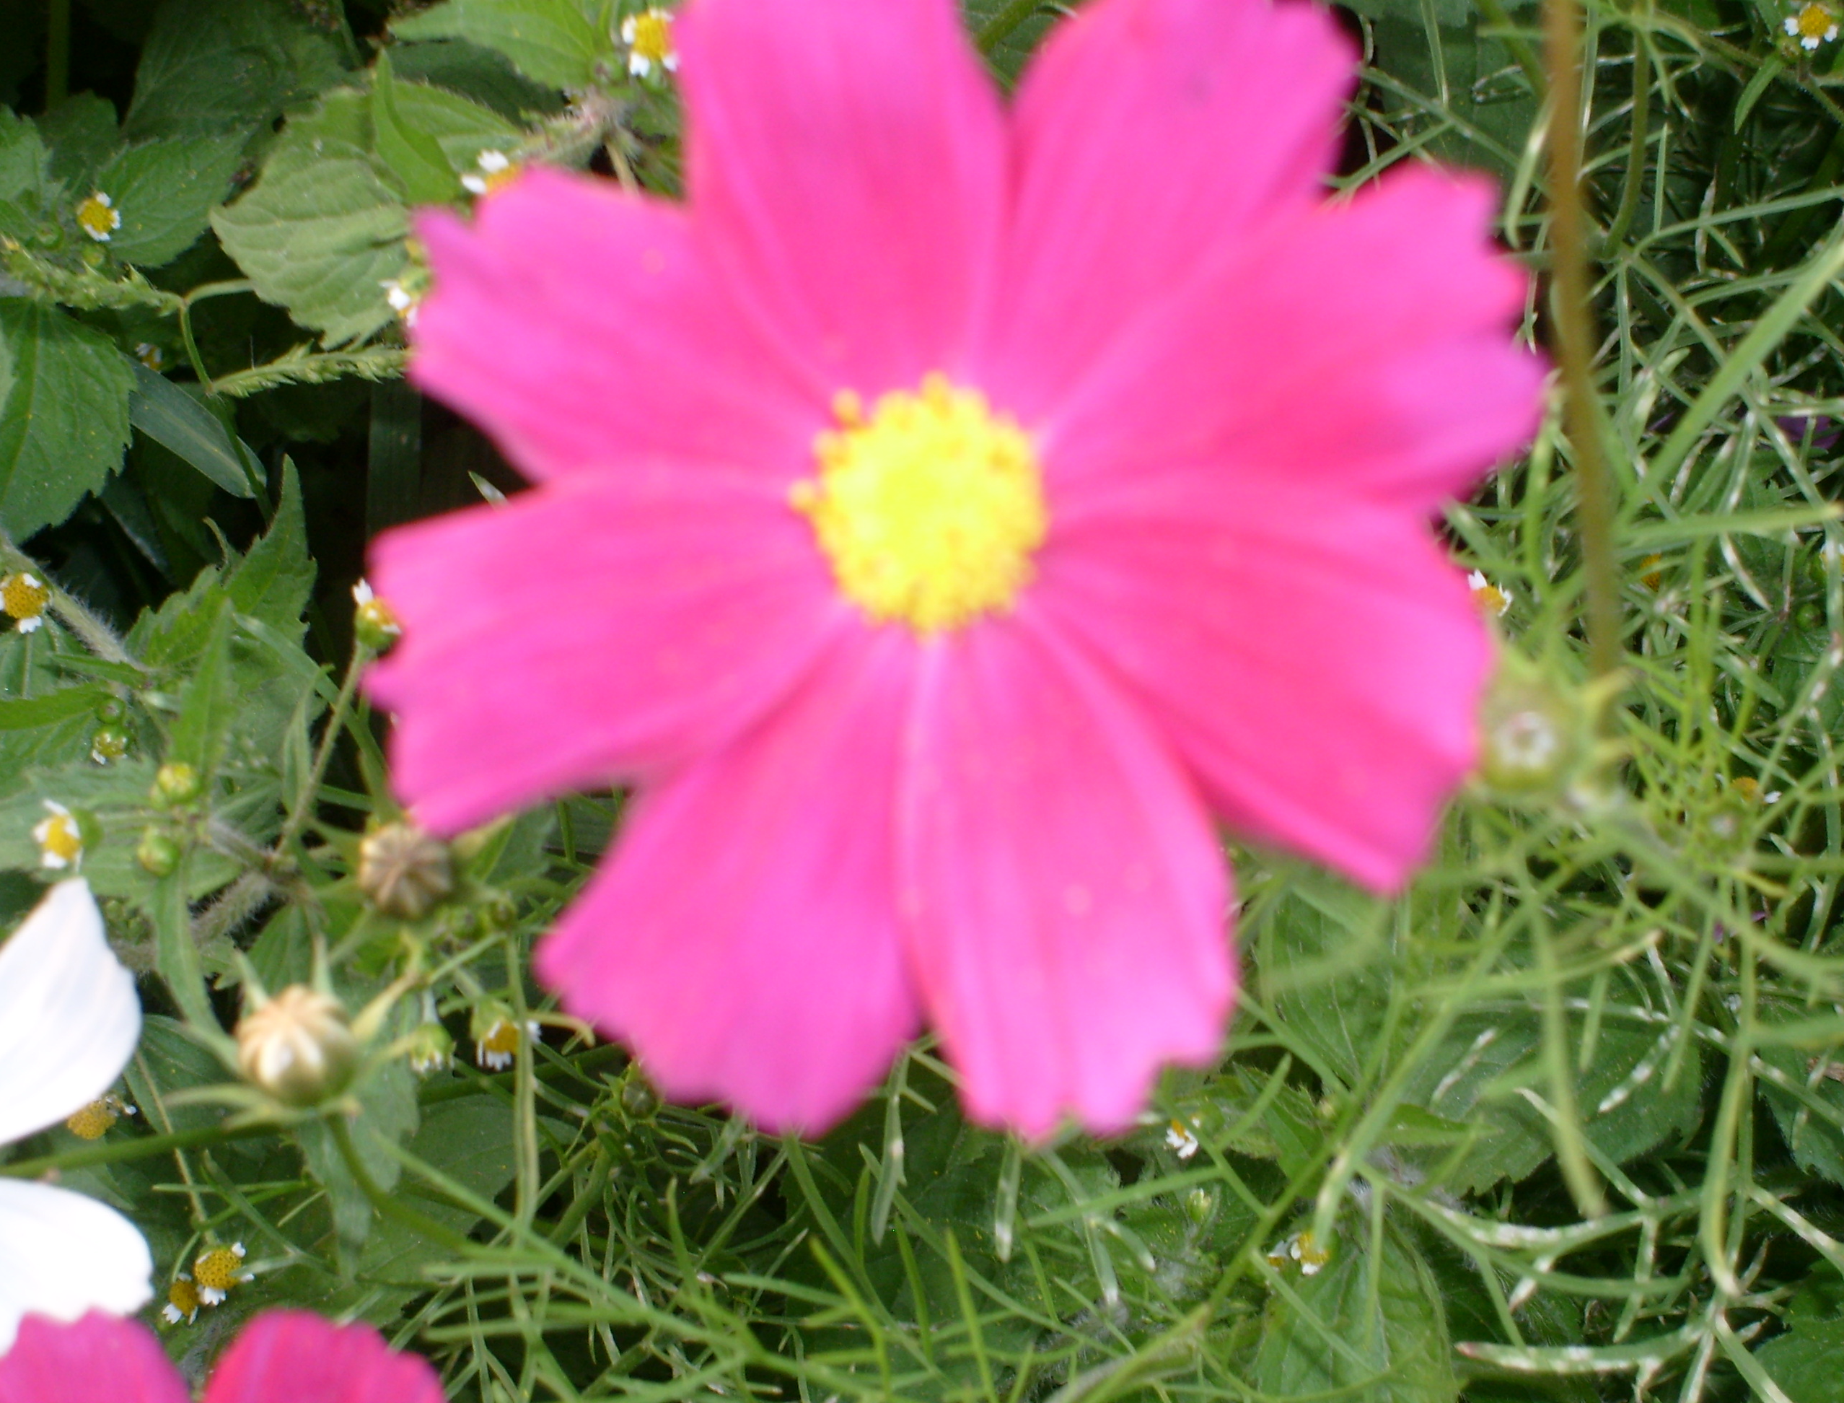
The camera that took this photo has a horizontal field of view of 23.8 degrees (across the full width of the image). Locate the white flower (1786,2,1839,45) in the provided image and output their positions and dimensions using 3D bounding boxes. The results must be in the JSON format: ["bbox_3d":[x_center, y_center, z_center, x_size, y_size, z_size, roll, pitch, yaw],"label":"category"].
[{"bbox_3d":[0.106,-0.080,0.520,0.006,0.004,0.006,0,81,0],"label":"white flower"}]

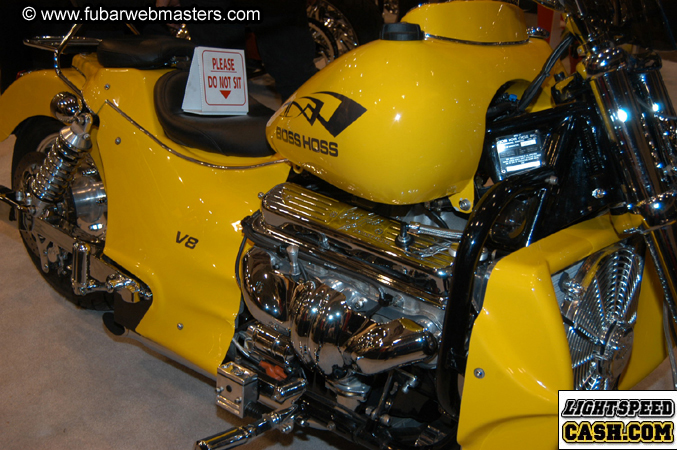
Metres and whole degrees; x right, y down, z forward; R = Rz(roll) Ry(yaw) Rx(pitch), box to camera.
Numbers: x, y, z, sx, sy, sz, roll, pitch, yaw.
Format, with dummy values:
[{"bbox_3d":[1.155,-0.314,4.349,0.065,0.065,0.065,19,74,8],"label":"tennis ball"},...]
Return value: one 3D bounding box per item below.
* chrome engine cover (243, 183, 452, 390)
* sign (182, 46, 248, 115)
[{"bbox_3d":[0.014,0.136,1.690,0.520,0.330,0.210,20,25,36],"label":"chrome engine cover"},{"bbox_3d":[-0.306,-0.371,2.170,0.078,0.167,0.172,17,18,34],"label":"sign"}]

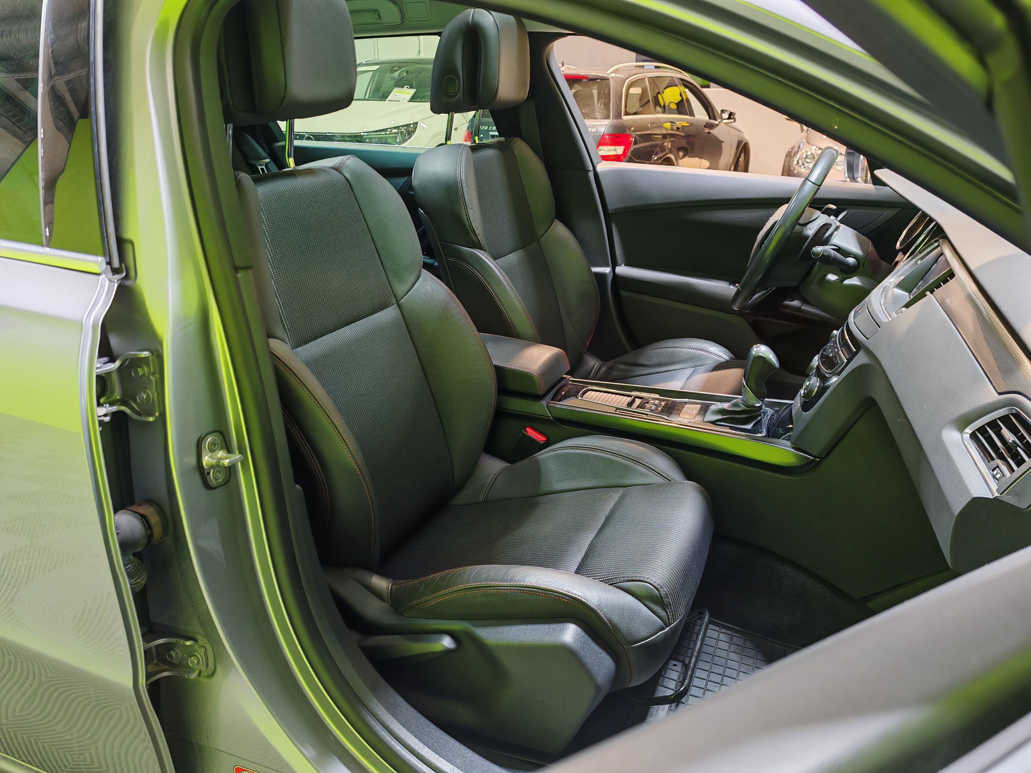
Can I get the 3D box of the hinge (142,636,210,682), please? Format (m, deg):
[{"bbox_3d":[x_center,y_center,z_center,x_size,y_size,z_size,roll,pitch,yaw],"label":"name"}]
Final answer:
[{"bbox_3d":[-0.451,0.361,1.059,0.100,0.060,0.050,-4,20,-11],"label":"hinge"}]

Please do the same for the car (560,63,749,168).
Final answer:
[{"bbox_3d":[1.292,-2.807,9.161,1.820,1.480,4.600,11,23,28],"label":"car"}]

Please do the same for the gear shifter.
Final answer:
[{"bbox_3d":[0.418,-0.005,1.498,0.125,0.160,0.085,8,21,22],"label":"gear shifter"}]

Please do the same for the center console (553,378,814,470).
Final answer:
[{"bbox_3d":[0.319,0.070,1.571,0.510,0.085,0.210,8,21,22],"label":"center console"}]

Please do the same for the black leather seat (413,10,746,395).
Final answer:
[{"bbox_3d":[0.204,-0.323,1.911,0.840,1.050,0.540,8,21,22],"label":"black leather seat"}]

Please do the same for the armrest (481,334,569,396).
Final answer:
[{"bbox_3d":[-0.048,-0.048,1.698,0.300,0.075,0.175,8,21,22],"label":"armrest"}]

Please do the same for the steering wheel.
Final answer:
[{"bbox_3d":[0.590,-0.323,1.733,0.120,0.380,0.380,31,28,12],"label":"steering wheel"}]

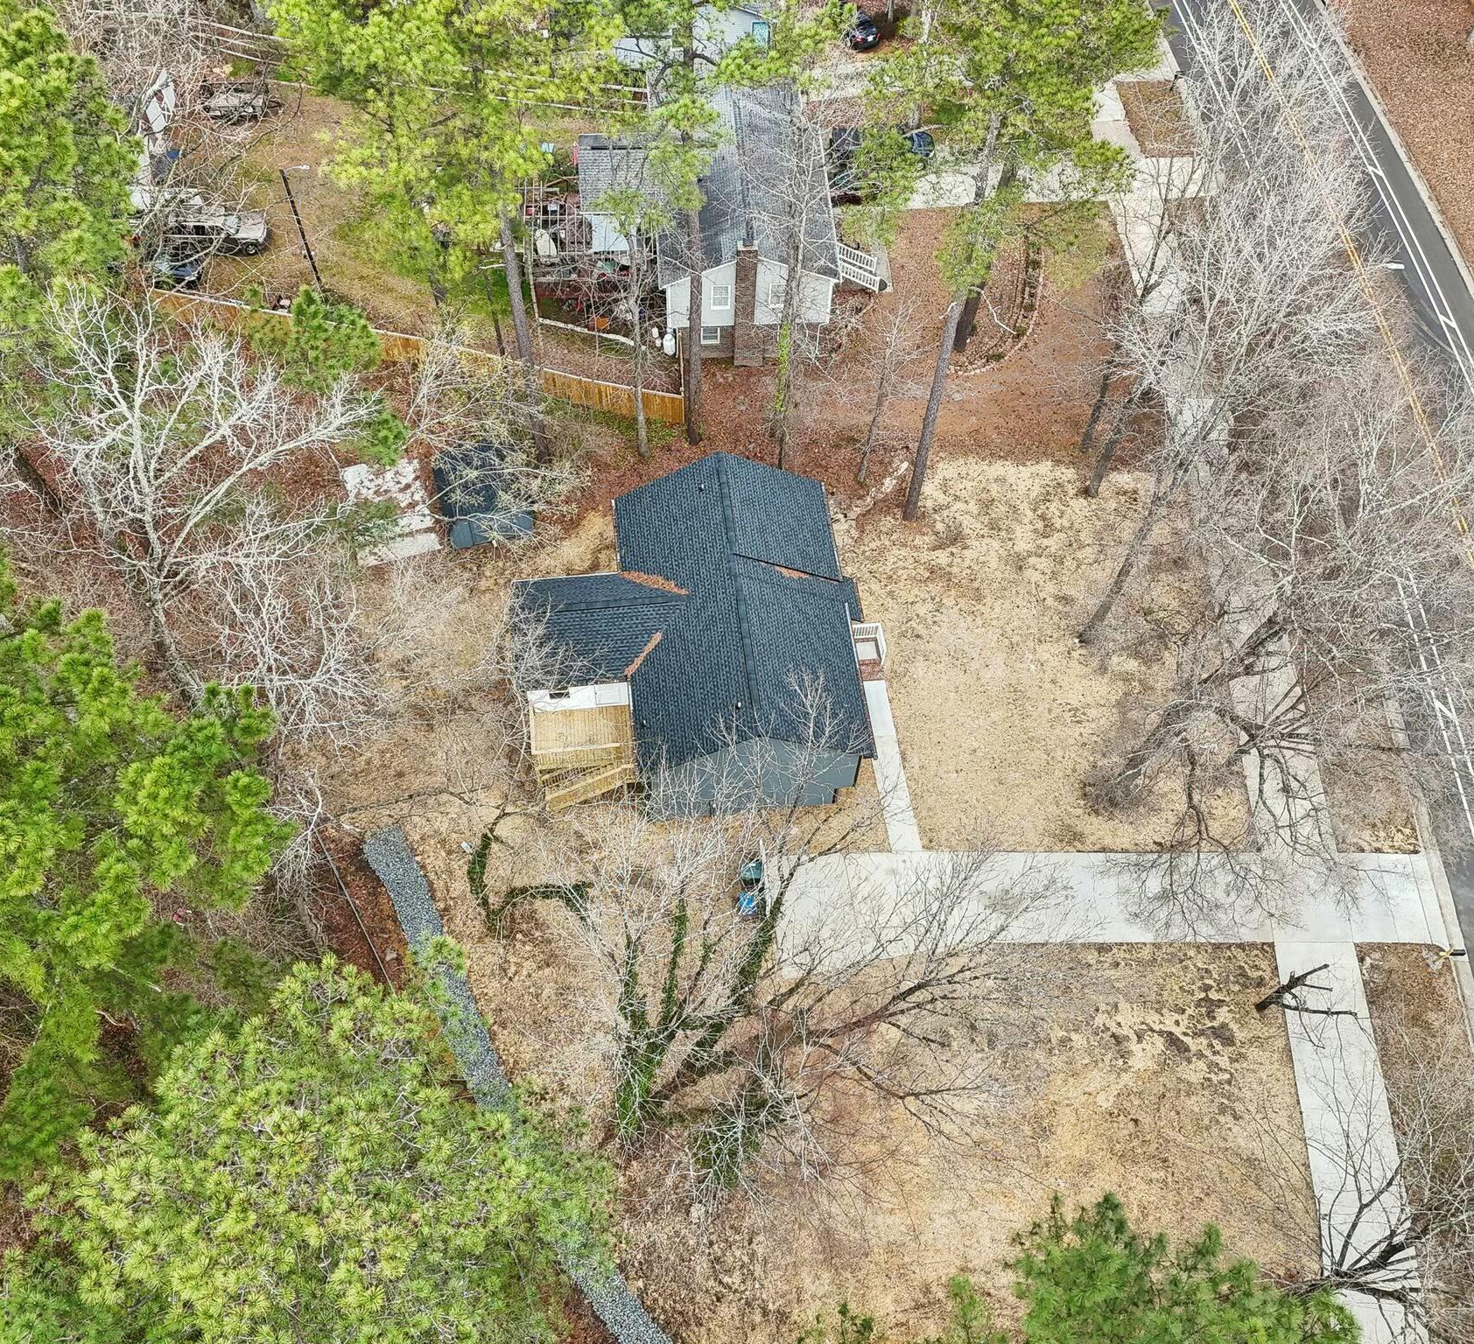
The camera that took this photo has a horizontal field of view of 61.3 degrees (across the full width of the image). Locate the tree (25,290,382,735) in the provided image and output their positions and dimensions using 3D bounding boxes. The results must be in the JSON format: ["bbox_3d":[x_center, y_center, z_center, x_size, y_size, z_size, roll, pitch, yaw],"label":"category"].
[{"bbox_3d":[-20.084,-4.905,47.992,12.300,13.500,14.000,1,60,0],"label":"tree"}]

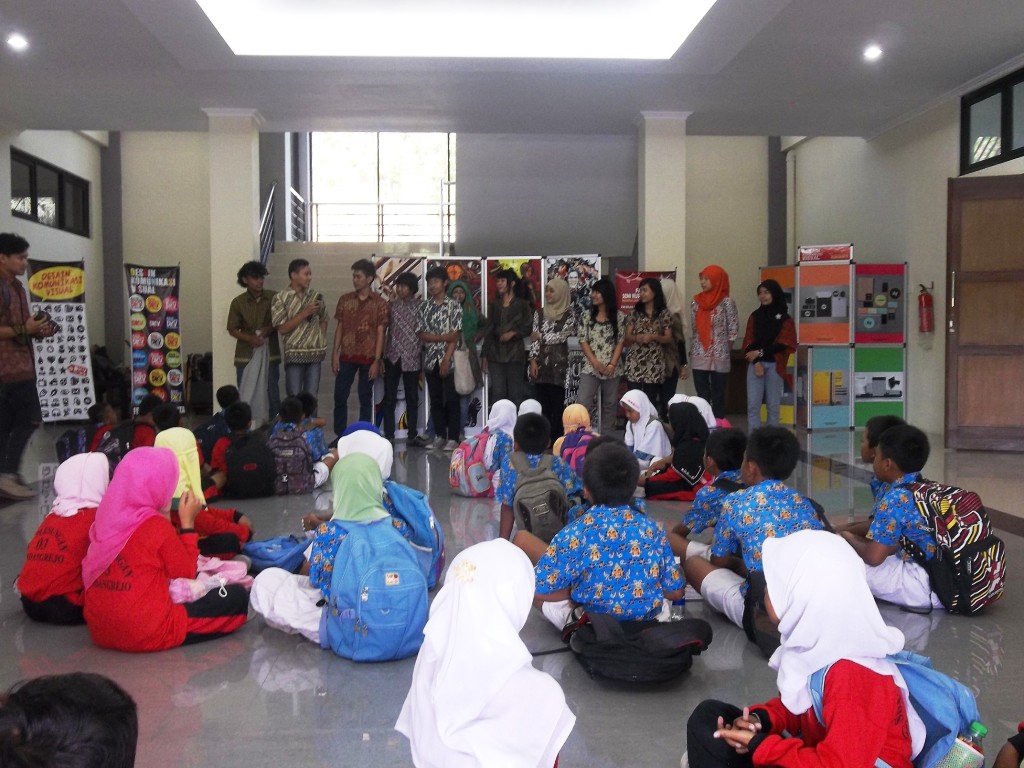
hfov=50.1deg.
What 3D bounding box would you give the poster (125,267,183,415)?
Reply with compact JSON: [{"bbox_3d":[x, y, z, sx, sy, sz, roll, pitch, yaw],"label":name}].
[{"bbox_3d":[-3.751,-0.457,11.500,0.600,1.600,0.040,-1,-3,-13],"label":"poster"}]

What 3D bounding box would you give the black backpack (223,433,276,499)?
[{"bbox_3d":[-1.662,0.502,6.930,0.320,0.420,0.200,-1,2,-23],"label":"black backpack"}]

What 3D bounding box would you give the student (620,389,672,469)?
[{"bbox_3d":[0.933,0.283,7.650,0.340,0.500,0.340,-1,2,-22],"label":"student"}]

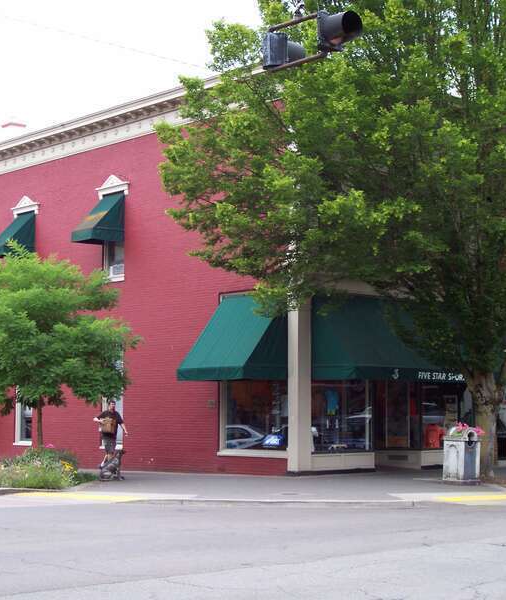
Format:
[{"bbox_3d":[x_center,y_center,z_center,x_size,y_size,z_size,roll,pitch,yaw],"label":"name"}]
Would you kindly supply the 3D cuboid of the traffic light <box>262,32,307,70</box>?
[{"bbox_3d":[0.339,-2.651,13.200,0.480,0.360,0.350,5,-7,-39],"label":"traffic light"}]

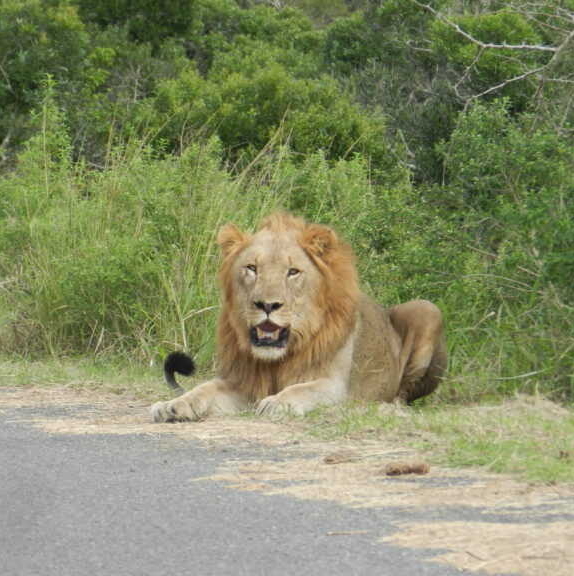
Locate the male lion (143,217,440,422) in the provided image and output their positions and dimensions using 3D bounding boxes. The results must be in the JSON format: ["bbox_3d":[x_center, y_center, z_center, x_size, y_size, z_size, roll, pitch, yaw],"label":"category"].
[{"bbox_3d":[0.035,0.070,27.600,0.700,0.690,1.600,1,3,25],"label":"male lion"}]

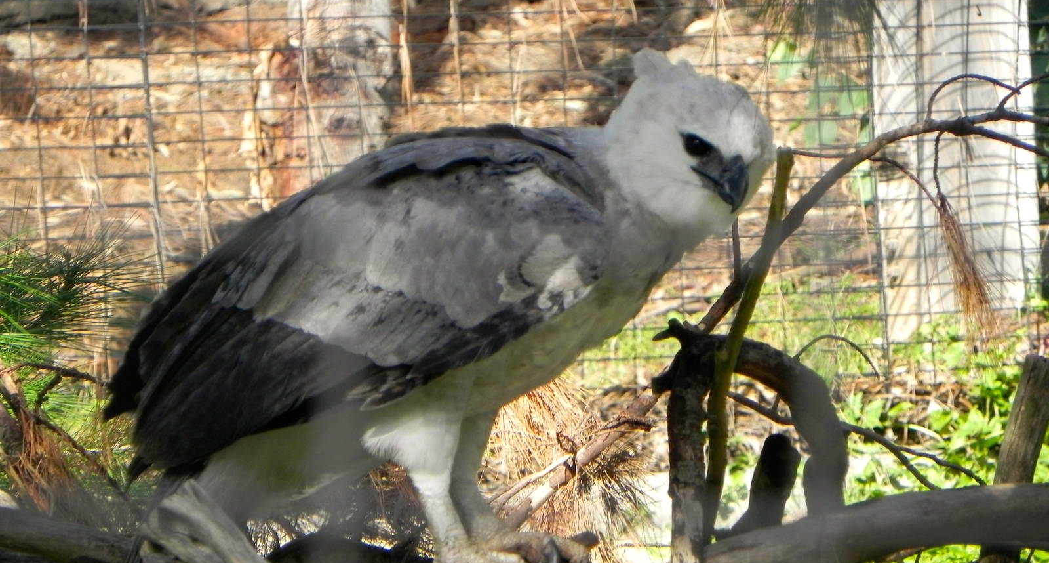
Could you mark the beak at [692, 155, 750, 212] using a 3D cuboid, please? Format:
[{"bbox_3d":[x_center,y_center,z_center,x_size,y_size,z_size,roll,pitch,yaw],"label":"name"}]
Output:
[{"bbox_3d":[0.199,-0.099,11.500,0.056,0.054,0.040,33,9,40],"label":"beak"}]

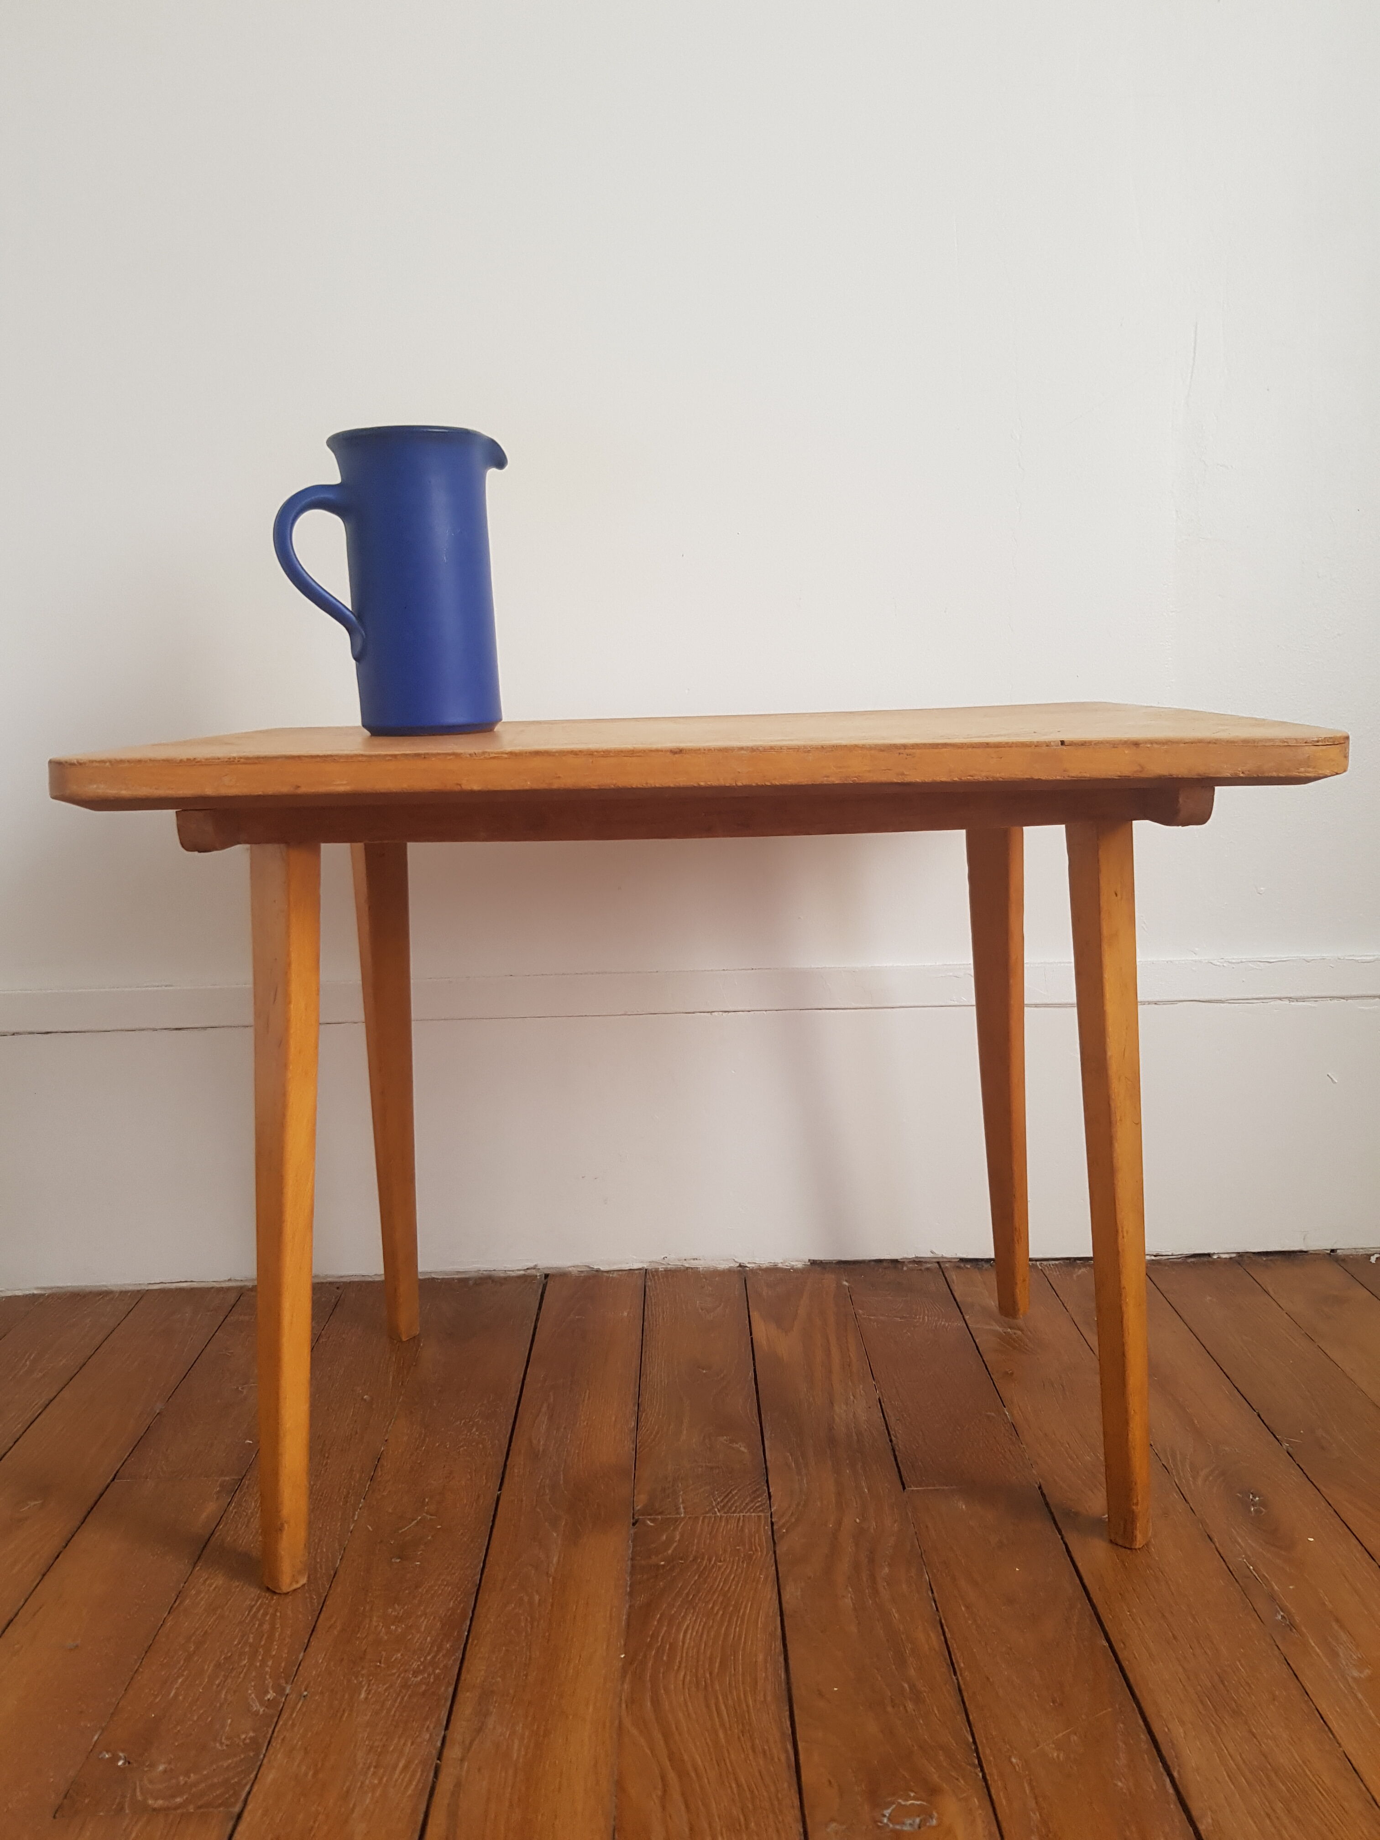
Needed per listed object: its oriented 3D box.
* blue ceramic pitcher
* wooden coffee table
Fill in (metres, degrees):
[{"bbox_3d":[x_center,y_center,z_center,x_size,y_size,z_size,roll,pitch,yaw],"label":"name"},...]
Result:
[{"bbox_3d":[-0.197,-0.223,0.936,0.156,0.193,0.111,-5,11,-21],"label":"blue ceramic pitcher"},{"bbox_3d":[0.011,0.119,0.969,0.699,0.505,0.393,-1,10,1],"label":"wooden coffee table"}]

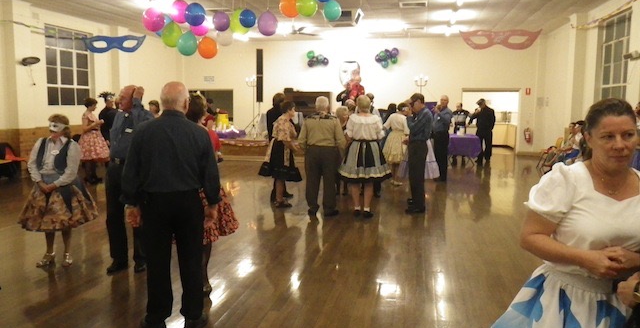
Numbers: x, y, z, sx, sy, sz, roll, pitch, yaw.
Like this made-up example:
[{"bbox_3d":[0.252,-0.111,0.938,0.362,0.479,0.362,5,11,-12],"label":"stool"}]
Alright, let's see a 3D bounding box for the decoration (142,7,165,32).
[{"bbox_3d":[-2.307,-2.003,7.200,0.317,0.348,0.317,2,7,11],"label":"decoration"}]

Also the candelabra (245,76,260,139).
[{"bbox_3d":[-1.857,-1.596,14.500,0.450,1.770,0.420,0,7,-7],"label":"candelabra"}]

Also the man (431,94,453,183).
[{"bbox_3d":[2.577,-0.538,10.833,0.400,1.770,0.480,-3,8,-30],"label":"man"}]

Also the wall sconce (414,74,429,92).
[{"bbox_3d":[2.843,-2.255,14.500,0.390,0.500,0.340,2,7,11],"label":"wall sconce"}]

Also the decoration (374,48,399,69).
[{"bbox_3d":[2.103,-3.302,16.126,0.770,0.660,0.420,2,7,11],"label":"decoration"}]

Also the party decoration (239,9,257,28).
[{"bbox_3d":[-1.188,-2.412,8.600,0.285,0.325,0.285,0,7,-8],"label":"party decoration"}]

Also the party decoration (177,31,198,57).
[{"bbox_3d":[-1.894,-1.715,7.400,0.293,0.357,0.293,2,7,11],"label":"party decoration"}]

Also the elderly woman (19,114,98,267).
[{"bbox_3d":[-2.593,0.252,5.056,0.750,1.470,0.640,0,6,-3],"label":"elderly woman"}]

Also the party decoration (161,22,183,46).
[{"bbox_3d":[-2.365,-2.084,8.300,0.325,0.410,0.325,2,6,11],"label":"party decoration"}]

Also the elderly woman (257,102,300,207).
[{"bbox_3d":[-0.635,-0.156,8.124,0.670,1.640,0.600,-2,7,-20],"label":"elderly woman"}]

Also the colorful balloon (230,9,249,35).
[{"bbox_3d":[-1.346,-2.422,8.800,0.340,0.440,0.340,-1,7,-9],"label":"colorful balloon"}]

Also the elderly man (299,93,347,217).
[{"bbox_3d":[0.045,-0.117,7.518,0.660,1.710,0.420,1,6,5],"label":"elderly man"}]

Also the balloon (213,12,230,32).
[{"bbox_3d":[-1.461,-2.119,7.700,0.260,0.320,0.260,2,7,11],"label":"balloon"}]

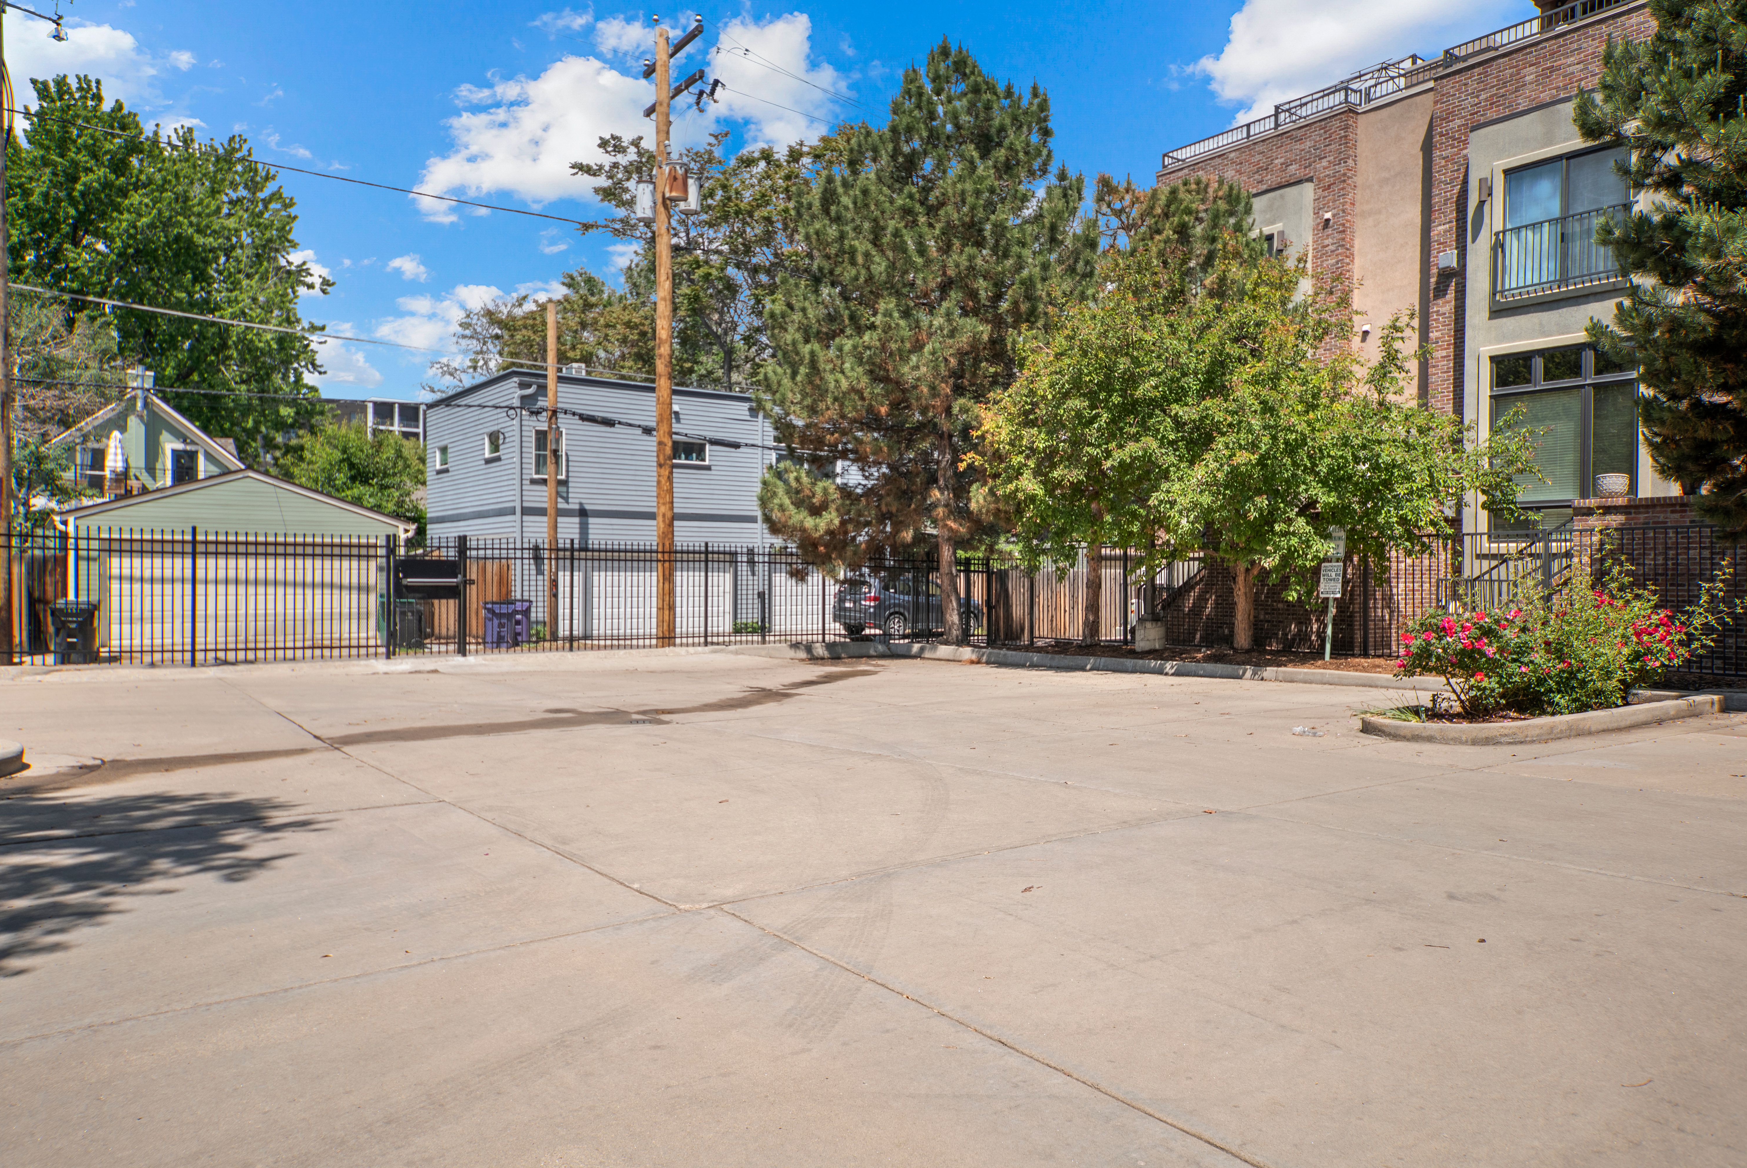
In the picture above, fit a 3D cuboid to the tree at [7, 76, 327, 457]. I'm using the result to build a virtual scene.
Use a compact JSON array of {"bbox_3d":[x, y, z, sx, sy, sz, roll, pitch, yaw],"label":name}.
[{"bbox_3d":[-28.000,-9.500,46.500,12.000,21.000,12.000,0,1,0],"label":"tree"}]

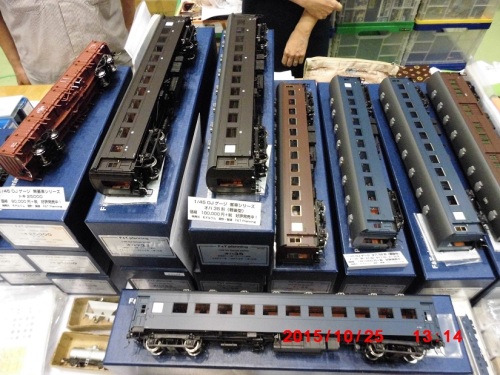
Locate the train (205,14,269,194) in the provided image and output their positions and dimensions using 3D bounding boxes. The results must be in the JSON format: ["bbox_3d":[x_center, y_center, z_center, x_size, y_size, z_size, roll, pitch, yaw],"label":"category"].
[{"bbox_3d":[-0.012,-0.176,0.652,0.086,0.063,0.436,1,51,1],"label":"train"}]

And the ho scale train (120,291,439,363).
[{"bbox_3d":[0.049,0.206,0.541,0.436,0.063,0.086,1,51,1],"label":"ho scale train"}]

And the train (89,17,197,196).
[{"bbox_3d":[-0.168,-0.171,0.649,0.086,0.063,0.436,2,51,2],"label":"train"}]

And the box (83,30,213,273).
[{"bbox_3d":[-0.157,-0.120,0.736,0.118,0.136,0.547,2,51,2],"label":"box"}]

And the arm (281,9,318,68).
[{"bbox_3d":[0.169,-0.486,1.173,0.080,0.210,0.080,15,41,-18],"label":"arm"}]

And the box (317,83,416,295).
[{"bbox_3d":[0.233,-0.020,0.839,0.118,0.136,0.547,1,51,2],"label":"box"}]

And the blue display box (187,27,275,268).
[{"bbox_3d":[-0.014,-0.111,0.729,0.118,0.136,0.547,2,51,2],"label":"blue display box"}]

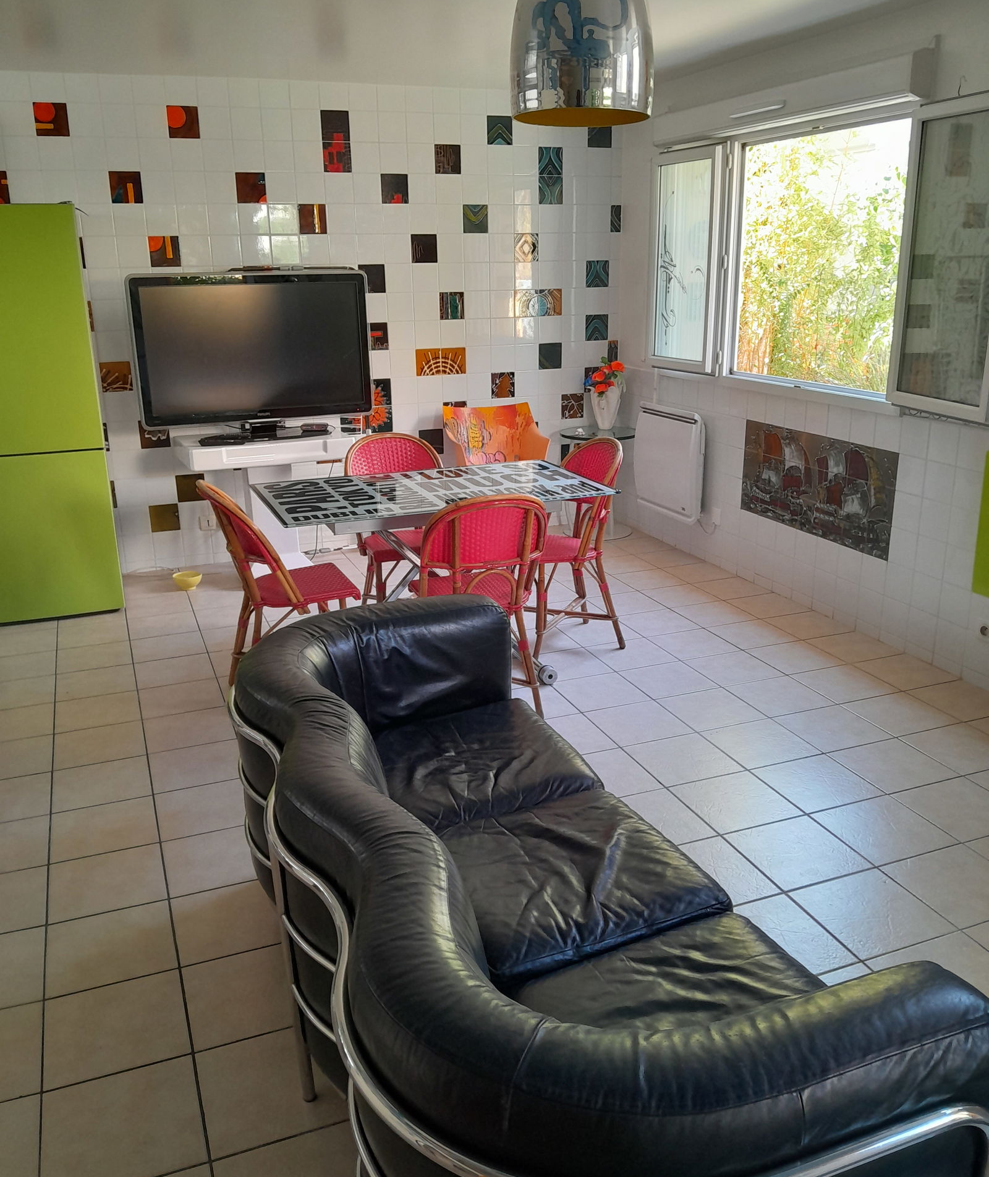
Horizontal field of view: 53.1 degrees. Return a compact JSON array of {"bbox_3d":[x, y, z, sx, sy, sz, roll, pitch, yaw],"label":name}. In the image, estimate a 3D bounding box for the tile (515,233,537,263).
[{"bbox_3d":[0.189,-1.960,5.695,0.150,0.150,0.012,-7,19,-18],"label":"tile"}]

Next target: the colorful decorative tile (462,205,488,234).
[{"bbox_3d":[-0.102,-2.071,5.552,0.150,0.150,0.012,-7,19,-18],"label":"colorful decorative tile"}]

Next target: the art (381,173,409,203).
[{"bbox_3d":[-0.526,-2.131,5.289,0.150,0.150,0.015,-7,19,-20],"label":"art"}]

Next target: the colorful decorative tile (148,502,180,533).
[{"bbox_3d":[-1.782,-0.377,5.336,0.150,0.150,0.015,-7,19,-20],"label":"colorful decorative tile"}]

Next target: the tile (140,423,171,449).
[{"bbox_3d":[-1.816,-0.826,5.299,0.150,0.150,0.012,-7,19,-18],"label":"tile"}]

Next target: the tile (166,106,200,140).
[{"bbox_3d":[-1.548,-2.323,4.935,0.150,0.150,0.012,-7,19,-18],"label":"tile"}]

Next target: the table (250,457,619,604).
[{"bbox_3d":[-0.245,-0.016,3.860,1.240,0.755,0.710,-7,19,-20],"label":"table"}]

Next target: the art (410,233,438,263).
[{"bbox_3d":[-0.386,-1.878,5.484,0.150,0.150,0.015,-8,19,-20],"label":"art"}]

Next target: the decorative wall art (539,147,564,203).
[{"bbox_3d":[0.320,-2.336,5.612,0.150,0.302,0.015,-8,19,-20],"label":"decorative wall art"}]

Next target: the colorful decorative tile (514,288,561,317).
[{"bbox_3d":[0.262,-1.676,5.810,0.303,0.150,0.012,-7,19,-18],"label":"colorful decorative tile"}]

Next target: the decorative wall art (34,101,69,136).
[{"bbox_3d":[-2.108,-2.238,4.705,0.150,0.150,0.015,-8,19,-20],"label":"decorative wall art"}]

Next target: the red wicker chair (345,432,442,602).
[{"bbox_3d":[-0.388,-0.218,4.285,0.460,0.880,0.530,-7,19,-20],"label":"red wicker chair"}]

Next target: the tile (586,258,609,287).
[{"bbox_3d":[0.615,-1.863,5.876,0.150,0.150,0.015,-8,19,-20],"label":"tile"}]

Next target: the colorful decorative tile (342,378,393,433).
[{"bbox_3d":[-0.731,-1.031,5.640,0.303,0.303,0.012,-7,19,-18],"label":"colorful decorative tile"}]

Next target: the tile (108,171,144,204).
[{"bbox_3d":[-1.817,-1.984,4.897,0.150,0.150,0.015,-8,19,-20],"label":"tile"}]

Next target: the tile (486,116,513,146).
[{"bbox_3d":[0.033,-2.526,5.461,0.150,0.150,0.012,-7,19,-18],"label":"tile"}]

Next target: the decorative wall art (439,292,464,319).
[{"bbox_3d":[-0.238,-1.610,5.644,0.150,0.150,0.012,-7,19,-18],"label":"decorative wall art"}]

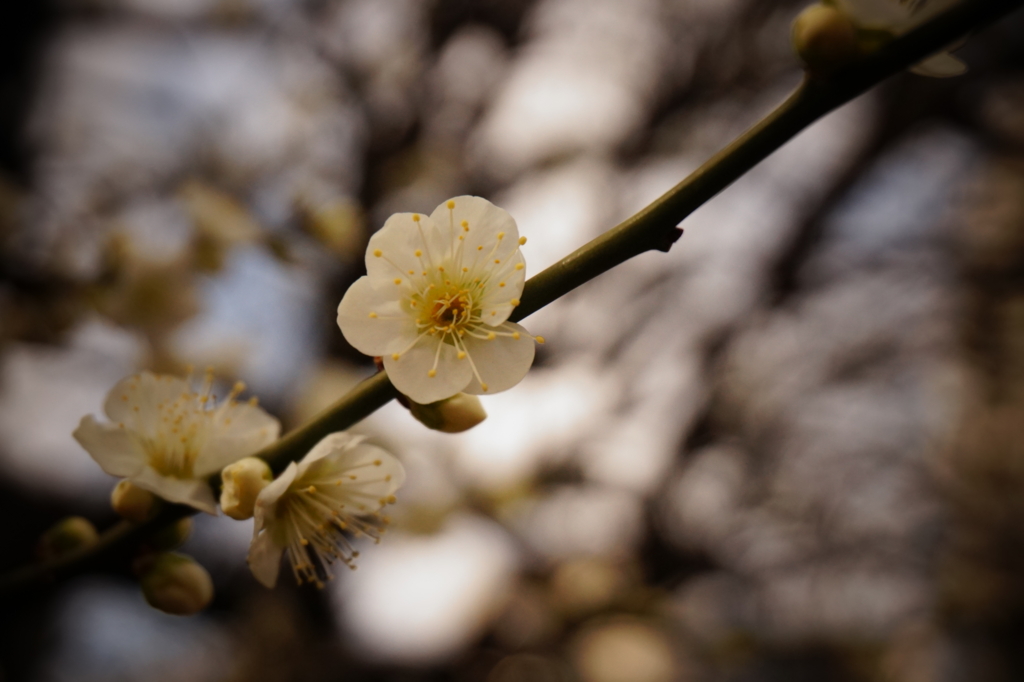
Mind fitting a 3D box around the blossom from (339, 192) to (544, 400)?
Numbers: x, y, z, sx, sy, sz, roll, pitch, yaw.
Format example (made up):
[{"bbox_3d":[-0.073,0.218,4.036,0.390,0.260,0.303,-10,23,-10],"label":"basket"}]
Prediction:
[{"bbox_3d":[-0.009,-0.005,0.219,0.025,0.025,0.012,-1,-9,7],"label":"blossom"}]

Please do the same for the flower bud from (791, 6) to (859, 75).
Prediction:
[{"bbox_3d":[0.037,-0.035,0.209,0.008,0.008,0.008,-16,15,0],"label":"flower bud"}]

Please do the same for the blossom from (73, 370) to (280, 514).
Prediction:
[{"bbox_3d":[-0.043,0.013,0.231,0.025,0.013,0.021,6,30,-4],"label":"blossom"}]

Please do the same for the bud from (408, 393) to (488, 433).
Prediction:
[{"bbox_3d":[-0.008,0.008,0.224,0.010,0.007,0.007,13,0,6],"label":"bud"}]

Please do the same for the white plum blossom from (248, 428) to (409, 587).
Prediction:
[{"bbox_3d":[-0.023,0.021,0.222,0.014,0.021,0.018,36,-2,30],"label":"white plum blossom"}]

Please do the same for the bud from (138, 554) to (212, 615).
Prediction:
[{"bbox_3d":[-0.043,0.031,0.229,0.009,0.008,0.008,29,0,21],"label":"bud"}]

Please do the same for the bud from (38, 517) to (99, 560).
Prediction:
[{"bbox_3d":[-0.059,0.026,0.240,0.008,0.006,0.006,-25,0,-9],"label":"bud"}]

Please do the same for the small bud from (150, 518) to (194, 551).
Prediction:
[{"bbox_3d":[-0.044,0.025,0.233,0.006,0.005,0.005,-32,0,-6],"label":"small bud"}]

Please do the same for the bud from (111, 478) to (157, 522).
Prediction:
[{"bbox_3d":[-0.049,0.021,0.232,0.007,0.006,0.006,32,0,-18],"label":"bud"}]

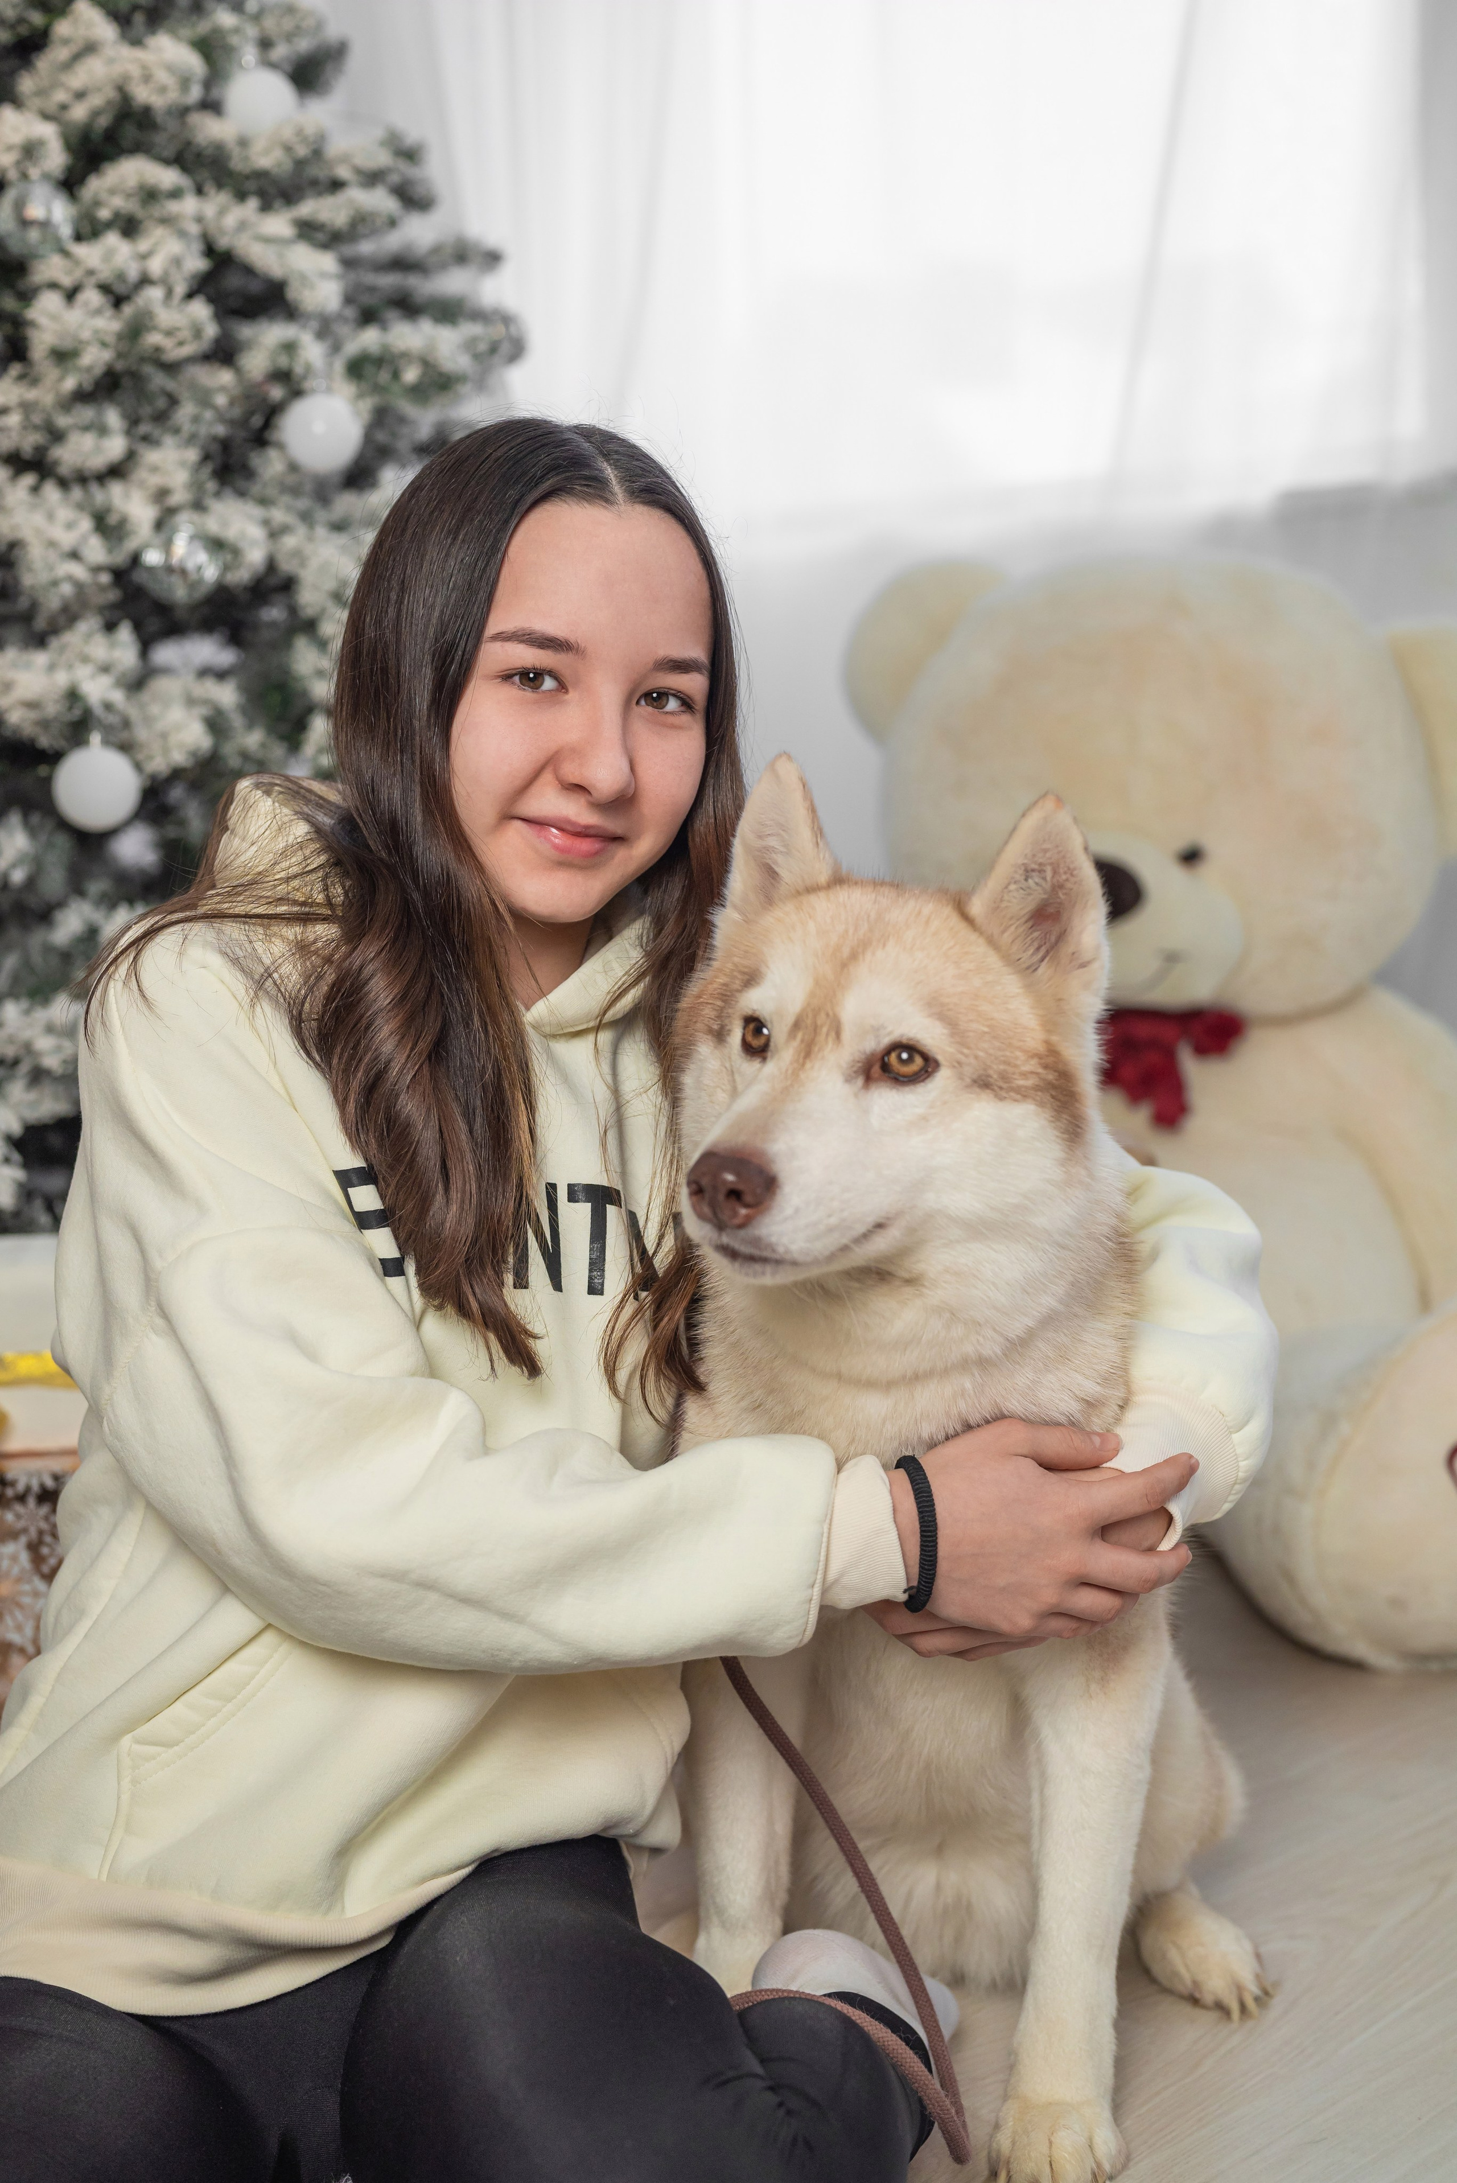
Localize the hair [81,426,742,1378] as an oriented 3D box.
[{"bbox_3d":[-0.142,-0.092,1.455,0.290,0.460,0.250,2,2,-21],"label":"hair"}]

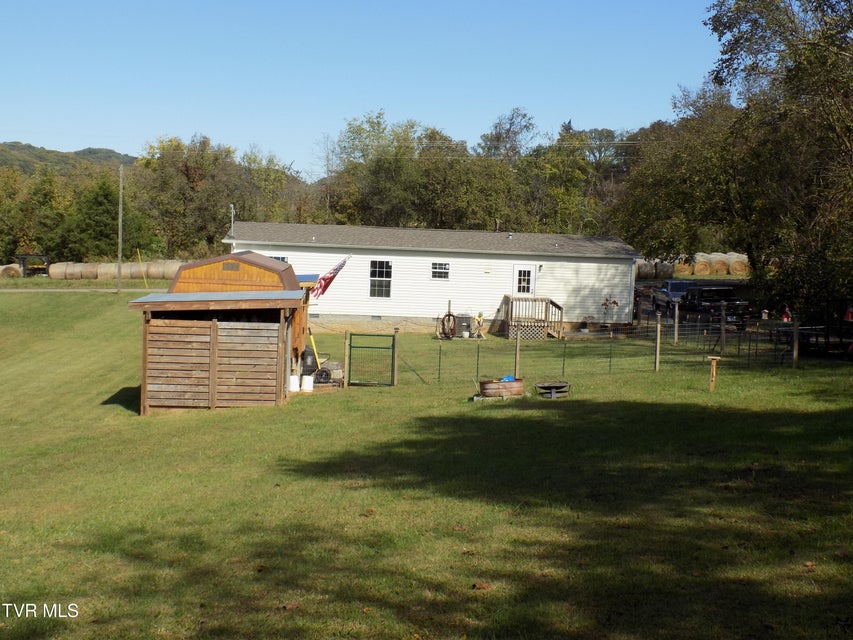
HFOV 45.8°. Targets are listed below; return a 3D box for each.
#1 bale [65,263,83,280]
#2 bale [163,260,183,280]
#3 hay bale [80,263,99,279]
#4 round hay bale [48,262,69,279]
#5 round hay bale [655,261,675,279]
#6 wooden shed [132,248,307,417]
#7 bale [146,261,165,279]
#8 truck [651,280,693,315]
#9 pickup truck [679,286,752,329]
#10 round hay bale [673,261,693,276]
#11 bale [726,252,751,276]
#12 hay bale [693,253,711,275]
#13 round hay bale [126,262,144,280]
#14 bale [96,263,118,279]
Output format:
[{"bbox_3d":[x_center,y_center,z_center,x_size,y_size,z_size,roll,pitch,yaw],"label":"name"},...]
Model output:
[{"bbox_3d":[-30.698,-4.241,88.000,1.420,1.420,1.420,2,0,-3],"label":"bale"},{"bbox_3d":[-22.076,-4.267,88.000,1.420,1.420,1.420,2,0,-3],"label":"bale"},{"bbox_3d":[-29.304,-4.285,88.000,1.420,1.420,1.420,2,0,-3],"label":"hay bale"},{"bbox_3d":[-28.444,-3.782,78.000,1.270,1.280,1.280,2,4,-5],"label":"round hay bale"},{"bbox_3d":[20.062,-4.206,85.000,1.400,1.450,1.450,2,0,-6],"label":"round hay bale"},{"bbox_3d":[-4.814,0.079,25.021,3.650,3.361,7.200,2,4,-5],"label":"wooden shed"},{"bbox_3d":[-23.557,-4.293,88.000,1.420,1.420,1.420,2,0,-3],"label":"bale"},{"bbox_3d":[14.502,-1.305,57.839,2.000,1.880,5.700,2,4,2],"label":"truck"},{"bbox_3d":[13.500,-0.470,47.600,1.950,1.920,5.600,2,0,-2],"label":"pickup truck"},{"bbox_3d":[21.872,-4.400,86.000,1.450,1.450,1.400,2,0,12],"label":"round hay bale"},{"bbox_3d":[24.315,-4.172,78.500,1.400,1.380,1.300,3,4,11],"label":"bale"},{"bbox_3d":[23.404,-4.468,86.000,1.450,1.500,1.450,2,0,12],"label":"hay bale"},{"bbox_3d":[-22.424,-3.782,78.000,1.270,1.280,1.280,2,4,-5],"label":"round hay bale"},{"bbox_3d":[-24.662,-3.782,78.000,1.350,1.280,1.280,2,4,-5],"label":"bale"}]

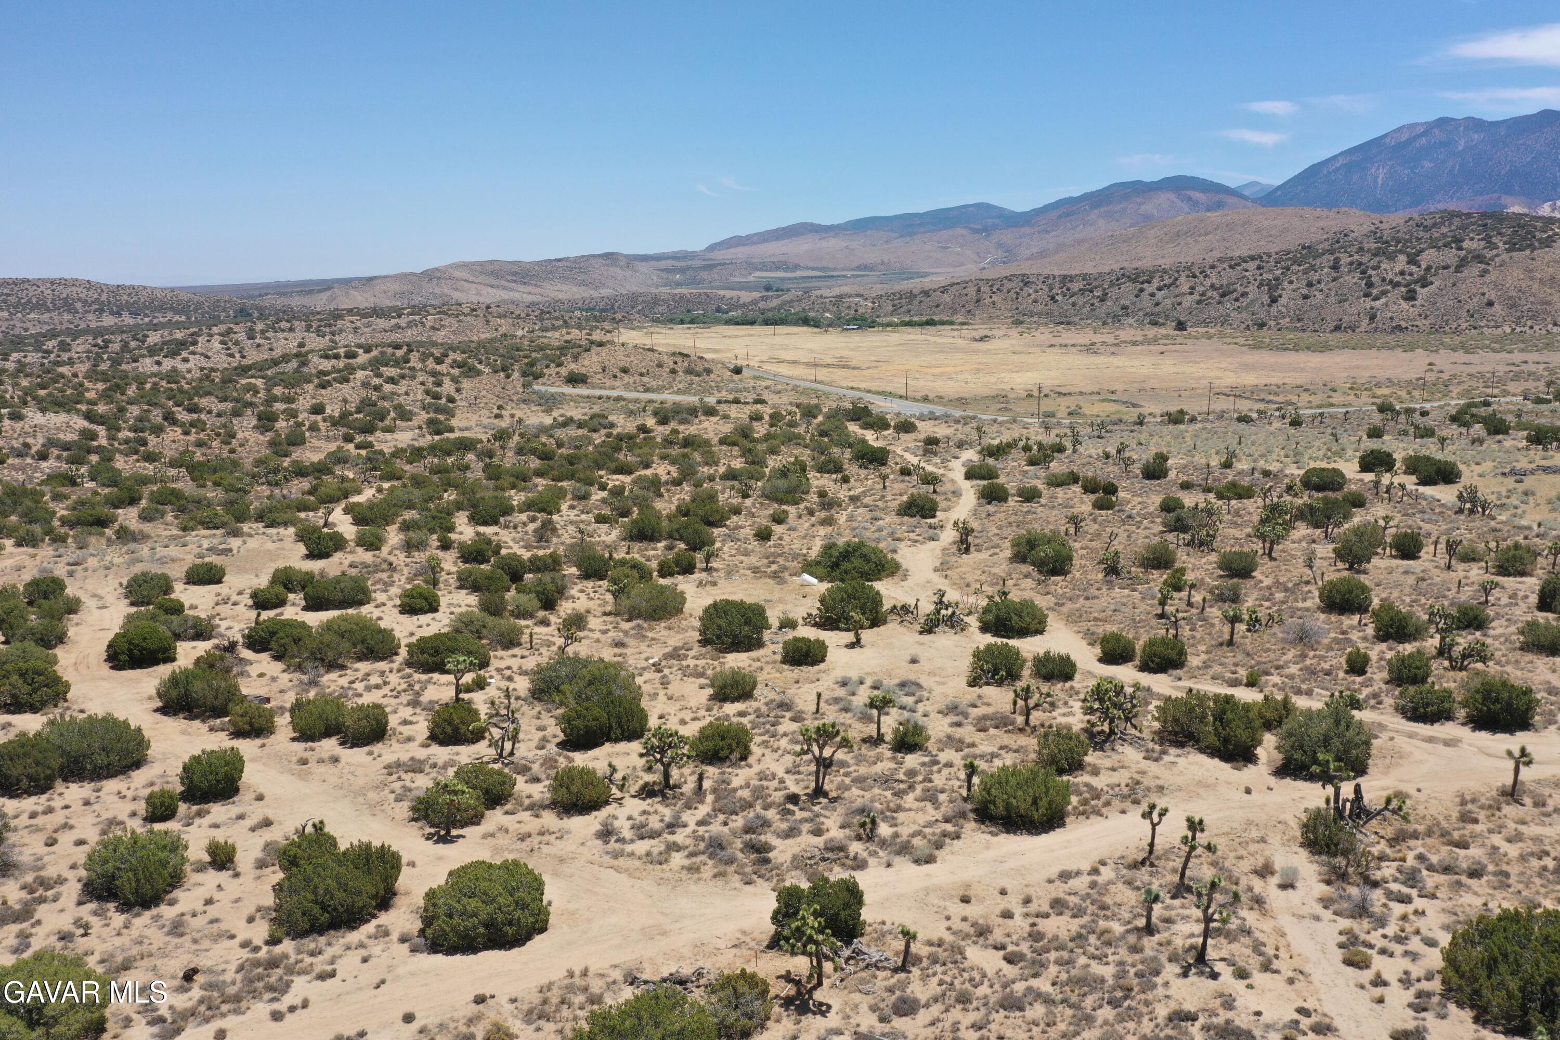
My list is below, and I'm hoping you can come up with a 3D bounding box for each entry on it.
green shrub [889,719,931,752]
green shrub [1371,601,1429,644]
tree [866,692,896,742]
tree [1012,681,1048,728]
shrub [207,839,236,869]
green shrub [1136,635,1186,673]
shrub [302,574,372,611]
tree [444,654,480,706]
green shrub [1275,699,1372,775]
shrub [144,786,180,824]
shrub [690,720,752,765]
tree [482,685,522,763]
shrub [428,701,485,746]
[{"bbox_3d":[7.550,12.510,70.560,2.400,2.040,2.160,1,11,6],"label":"green shrub"},{"bbox_3d":[46.720,7.572,91.371,3.830,2.660,3.440,6,13,27],"label":"green shrub"},{"bbox_3d":[6.184,12.027,74.182,1.860,3.180,1.760,1,11,5],"label":"tree"},{"bbox_3d":[17.112,12.773,83.319,2.448,3.265,1.959,2,12,12],"label":"tree"},{"bbox_3d":[-26.929,16.114,58.538,1.310,1.330,1.250,-6,13,-26],"label":"shrub"},{"bbox_3d":[28.499,10.058,90.679,3.565,2.571,3.387,3,12,18],"label":"green shrub"},{"bbox_3d":[-37.480,6.140,102.650,5.620,3.060,5.060,-5,12,-20],"label":"shrub"},{"bbox_3d":[-23.817,11.945,90.848,2.453,3.863,2.207,-3,11,-15],"label":"tree"},{"bbox_3d":[32.510,12.965,72.669,5.254,4.042,4.991,4,13,25],"label":"green shrub"},{"bbox_3d":[-34.613,15.981,67.976,1.744,1.924,1.657,-6,13,-28],"label":"shrub"},{"bbox_3d":[-3.617,13.857,75.869,3.960,2.236,3.762,-2,12,-3],"label":"shrub"},{"bbox_3d":[-17.368,12.766,76.119,2.438,4.742,2.316,-4,12,-13],"label":"tree"},{"bbox_3d":[-21.143,13.298,79.320,3.538,2.532,3.361,-4,12,-16],"label":"shrub"}]

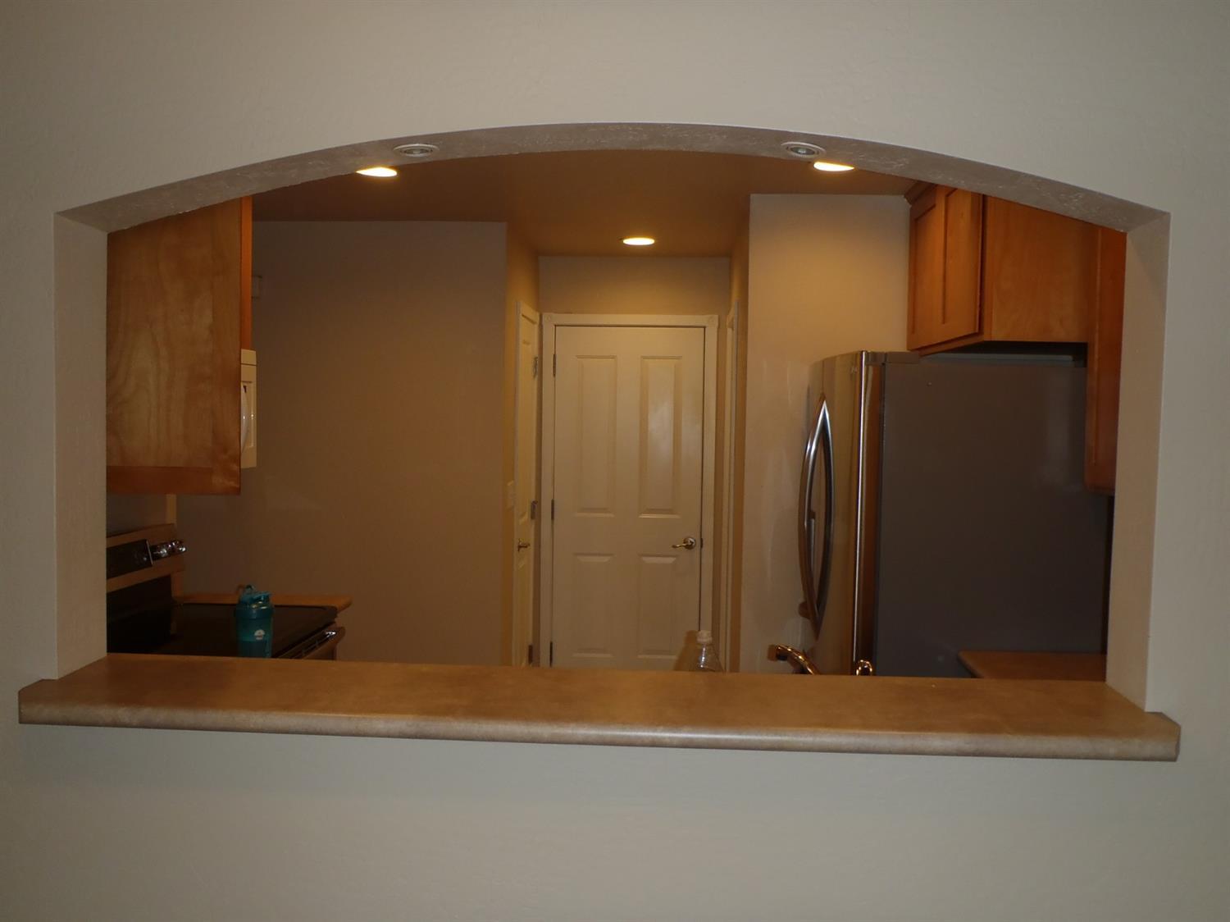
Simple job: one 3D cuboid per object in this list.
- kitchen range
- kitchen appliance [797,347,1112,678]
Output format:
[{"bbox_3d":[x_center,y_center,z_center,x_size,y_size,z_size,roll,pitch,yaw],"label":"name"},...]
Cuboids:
[{"bbox_3d":[-1.258,0.833,3.068,0.670,1.190,0.760,1,3,3],"label":"kitchen range"},{"bbox_3d":[0.995,0.567,3.240,0.800,1.780,0.870,1,3,3],"label":"kitchen appliance"}]

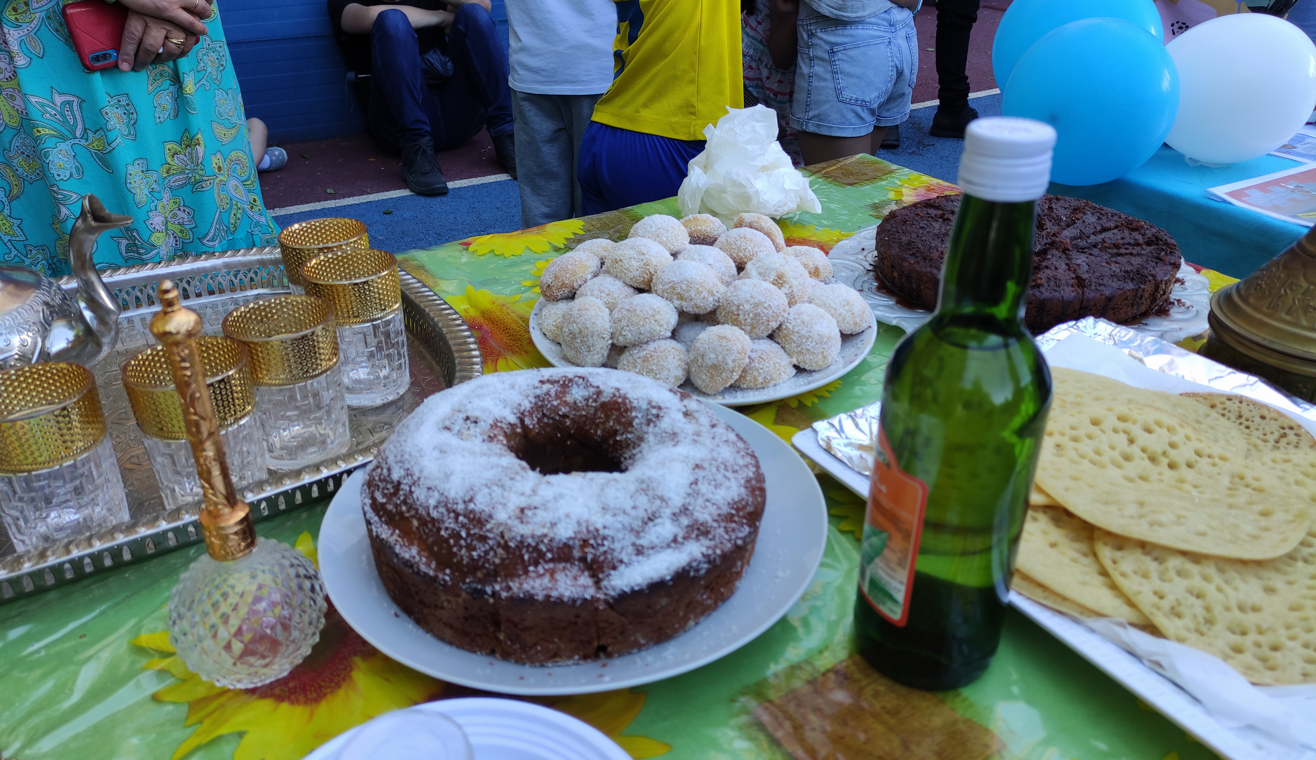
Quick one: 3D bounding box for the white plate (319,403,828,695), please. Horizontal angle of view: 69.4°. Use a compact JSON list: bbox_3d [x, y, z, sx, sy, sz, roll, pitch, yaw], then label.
[{"bbox_3d":[-0.044,0.078,0.528,0.272,0.023,0.272,-1,29,0],"label":"white plate"}]

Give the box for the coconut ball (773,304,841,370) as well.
[{"bbox_3d":[0.104,-0.030,0.665,0.047,0.044,0.046,-1,29,0],"label":"coconut ball"}]

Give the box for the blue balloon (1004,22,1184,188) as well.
[{"bbox_3d":[0.491,-0.316,1.080,0.183,0.184,0.195,12,32,22],"label":"blue balloon"}]

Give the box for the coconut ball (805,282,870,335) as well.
[{"bbox_3d":[0.130,-0.052,0.695,0.048,0.037,0.047,-1,29,0],"label":"coconut ball"}]

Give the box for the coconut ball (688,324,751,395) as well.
[{"bbox_3d":[0.042,-0.014,0.645,0.043,0.046,0.044,-1,29,0],"label":"coconut ball"}]

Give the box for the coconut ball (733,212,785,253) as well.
[{"bbox_3d":[0.085,-0.119,0.793,0.046,0.040,0.044,-1,29,0],"label":"coconut ball"}]

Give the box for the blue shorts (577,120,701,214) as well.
[{"bbox_3d":[-0.005,-0.238,1.466,0.240,0.350,0.270,-13,31,-21],"label":"blue shorts"}]

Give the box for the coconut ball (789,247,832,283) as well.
[{"bbox_3d":[0.118,-0.093,0.772,0.047,0.038,0.046,-1,29,0],"label":"coconut ball"}]

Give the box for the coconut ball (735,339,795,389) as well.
[{"bbox_3d":[0.069,-0.010,0.631,0.046,0.037,0.045,-1,29,0],"label":"coconut ball"}]

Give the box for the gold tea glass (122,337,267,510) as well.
[{"bbox_3d":[-0.251,0.028,0.529,0.062,0.087,0.062,-1,29,0],"label":"gold tea glass"}]

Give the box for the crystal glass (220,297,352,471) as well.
[{"bbox_3d":[-0.220,0.002,0.575,0.062,0.087,0.062,-1,29,0],"label":"crystal glass"}]

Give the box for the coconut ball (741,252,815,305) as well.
[{"bbox_3d":[0.088,-0.074,0.697,0.051,0.040,0.047,-1,29,0],"label":"coconut ball"}]

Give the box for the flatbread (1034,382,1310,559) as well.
[{"bbox_3d":[0.254,0.047,0.509,0.135,0.016,0.158,-9,30,-15],"label":"flatbread"}]

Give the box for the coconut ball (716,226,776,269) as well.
[{"bbox_3d":[0.071,-0.104,0.759,0.048,0.039,0.046,-1,29,0],"label":"coconut ball"}]

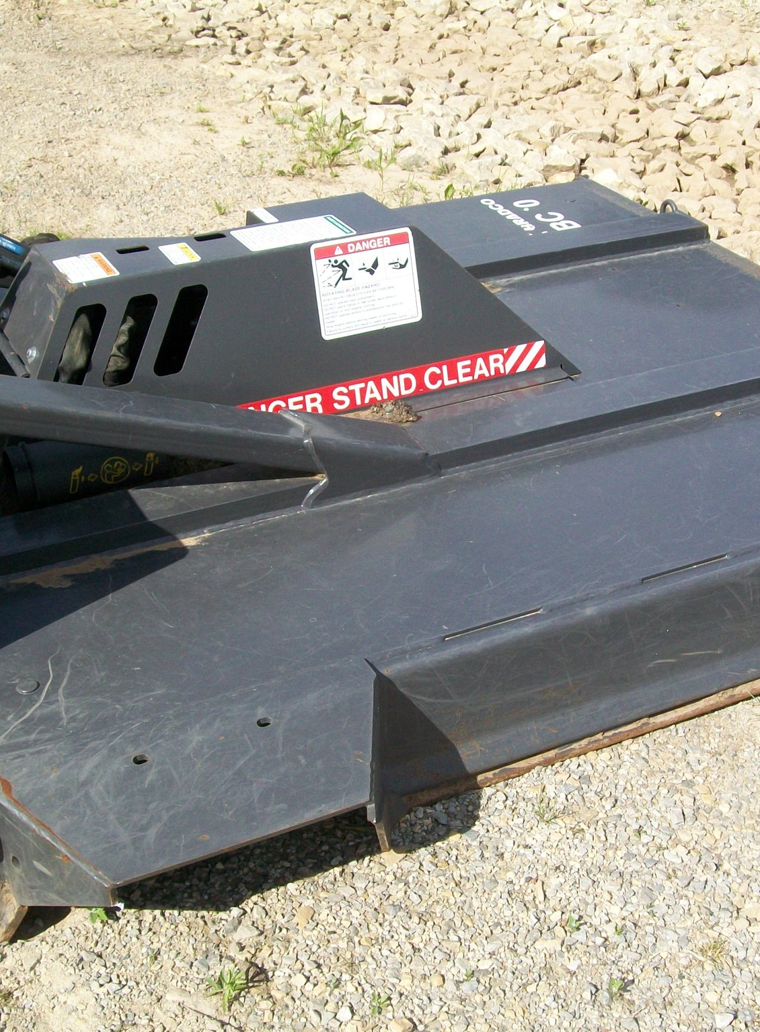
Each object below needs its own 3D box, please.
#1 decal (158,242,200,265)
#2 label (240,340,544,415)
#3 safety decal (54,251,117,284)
[{"bbox_3d":[-0.315,-0.415,2.266,0.046,0.004,0.081,-14,35,-22],"label":"decal"},{"bbox_3d":[-0.011,-0.209,2.402,0.680,0.046,0.004,-14,18,-22],"label":"label"},{"bbox_3d":[-0.452,-0.383,2.209,0.078,0.004,0.099,-14,35,-22],"label":"safety decal"}]

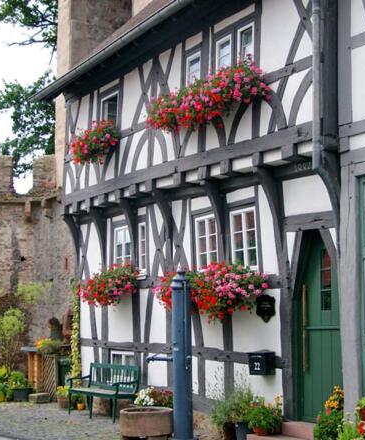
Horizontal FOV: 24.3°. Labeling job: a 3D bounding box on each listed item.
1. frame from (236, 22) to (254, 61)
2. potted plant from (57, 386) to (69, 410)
[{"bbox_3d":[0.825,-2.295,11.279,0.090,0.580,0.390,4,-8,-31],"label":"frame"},{"bbox_3d":[-2.176,3.287,15.700,0.270,0.400,0.270,0,-7,0],"label":"potted plant"}]

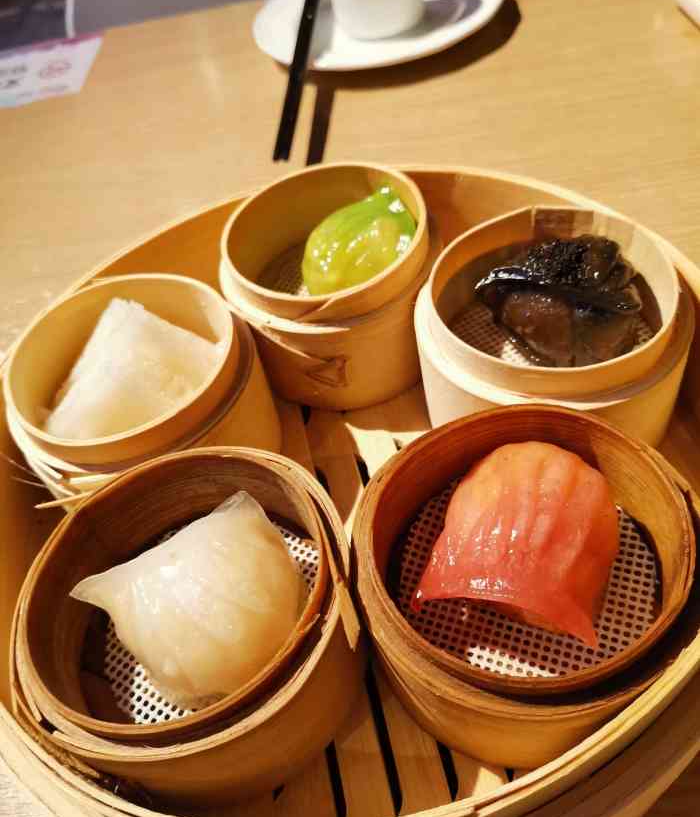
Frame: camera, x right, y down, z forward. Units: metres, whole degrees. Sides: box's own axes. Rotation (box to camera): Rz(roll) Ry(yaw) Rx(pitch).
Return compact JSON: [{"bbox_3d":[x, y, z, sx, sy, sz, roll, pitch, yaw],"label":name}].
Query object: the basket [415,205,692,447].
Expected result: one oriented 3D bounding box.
[{"bbox_3d":[0.068,-0.023,0.246,0.086,0.058,0.086,-13,50,0],"label":"basket"}]

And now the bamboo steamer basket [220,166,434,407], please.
[{"bbox_3d":[-0.005,-0.049,0.279,0.086,0.058,0.086,-13,50,0],"label":"bamboo steamer basket"}]

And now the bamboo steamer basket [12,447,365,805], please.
[{"bbox_3d":[-0.041,0.059,0.198,0.086,0.058,0.086,-5,51,7],"label":"bamboo steamer basket"}]

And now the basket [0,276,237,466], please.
[{"bbox_3d":[-0.073,-0.004,0.250,0.082,0.050,0.082,-13,50,0],"label":"basket"}]

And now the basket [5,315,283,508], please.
[{"bbox_3d":[-0.072,0.001,0.256,0.086,0.050,0.086,-13,50,0],"label":"basket"}]

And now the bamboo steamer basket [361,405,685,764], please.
[{"bbox_3d":[0.047,0.046,0.194,0.086,0.058,0.086,-5,51,7],"label":"bamboo steamer basket"}]

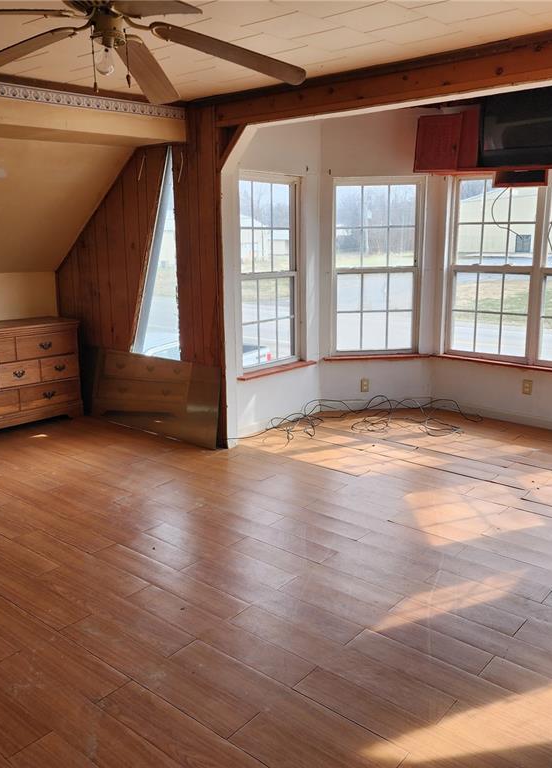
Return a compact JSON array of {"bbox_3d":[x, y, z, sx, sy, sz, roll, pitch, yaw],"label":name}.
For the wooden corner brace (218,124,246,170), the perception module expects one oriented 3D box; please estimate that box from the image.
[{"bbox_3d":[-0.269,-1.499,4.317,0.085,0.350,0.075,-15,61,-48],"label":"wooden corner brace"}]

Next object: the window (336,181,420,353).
[{"bbox_3d":[0.854,-0.971,5.695,0.770,1.460,0.100,-2,12,-6],"label":"window"}]

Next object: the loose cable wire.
[{"bbox_3d":[0.607,0.259,5.372,1.870,0.170,0.850,-2,12,-5],"label":"loose cable wire"}]

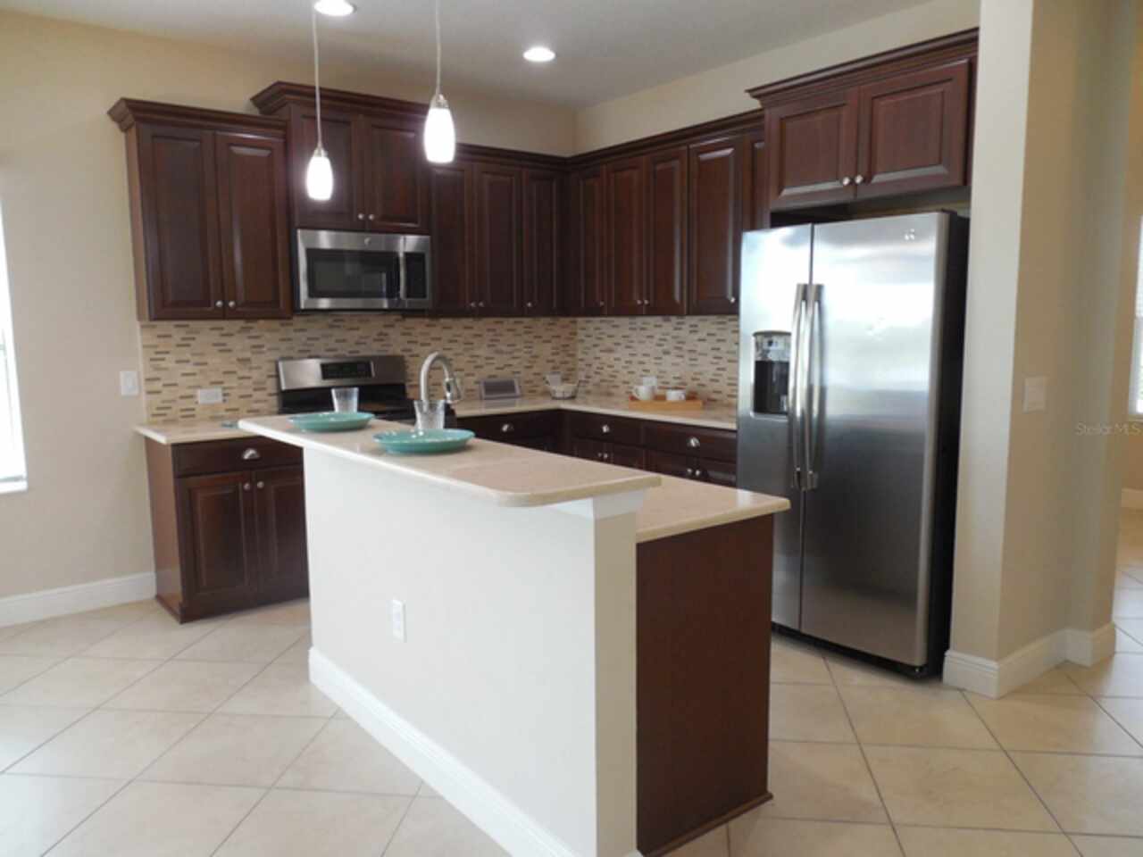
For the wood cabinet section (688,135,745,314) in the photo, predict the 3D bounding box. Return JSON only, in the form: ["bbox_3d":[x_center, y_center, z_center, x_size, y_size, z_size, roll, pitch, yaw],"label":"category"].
[{"bbox_3d":[0.888,-1.080,4.440,0.331,0.921,0.408,-6,9,-37],"label":"wood cabinet section"}]

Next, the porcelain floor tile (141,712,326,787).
[{"bbox_3d":[-1.115,1.075,2.774,0.456,0.010,0.456,0,7,7],"label":"porcelain floor tile"}]

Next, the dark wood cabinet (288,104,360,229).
[{"bbox_3d":[-1.386,-1.361,4.407,0.385,0.610,0.360,-7,10,-38],"label":"dark wood cabinet"}]

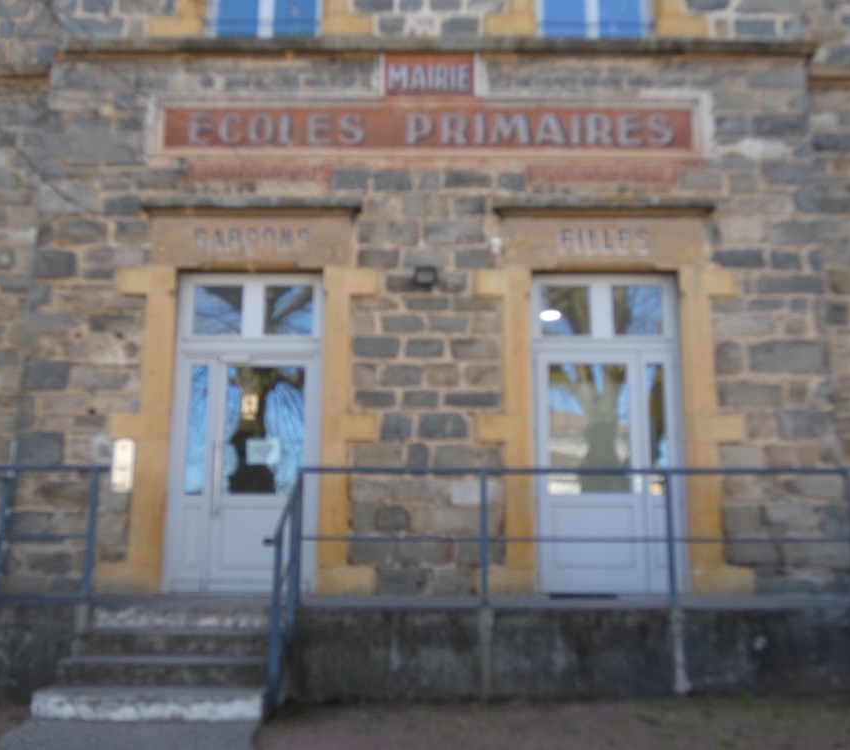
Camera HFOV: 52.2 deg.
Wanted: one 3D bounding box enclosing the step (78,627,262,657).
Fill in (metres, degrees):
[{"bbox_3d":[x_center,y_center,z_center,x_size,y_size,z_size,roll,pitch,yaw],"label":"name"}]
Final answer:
[{"bbox_3d":[-1.756,1.942,6.321,1.455,0.149,0.347,0,-10,0],"label":"step"}]

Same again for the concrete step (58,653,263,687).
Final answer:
[{"bbox_3d":[-1.757,2.033,5.972,1.455,0.149,0.347,0,-10,0],"label":"concrete step"}]

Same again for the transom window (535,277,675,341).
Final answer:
[{"bbox_3d":[1.773,-0.648,8.554,1.375,0.647,0.080,0,-10,0],"label":"transom window"}]

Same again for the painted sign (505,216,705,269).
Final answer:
[{"bbox_3d":[1.747,-1.288,8.450,2.044,0.528,0.070,0,-10,0],"label":"painted sign"}]

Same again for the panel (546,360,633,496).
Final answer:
[{"bbox_3d":[1.583,0.511,8.364,0.808,1.276,0.050,0,-10,0],"label":"panel"}]

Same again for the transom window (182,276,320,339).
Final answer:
[{"bbox_3d":[-1.715,-0.658,8.556,1.356,0.627,0.080,0,-10,0],"label":"transom window"}]

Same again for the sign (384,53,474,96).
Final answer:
[{"bbox_3d":[0.035,-3.029,8.763,0.908,0.480,0.040,0,-10,0],"label":"sign"}]

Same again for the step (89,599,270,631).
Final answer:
[{"bbox_3d":[-1.755,1.852,6.669,1.455,0.149,0.347,0,-10,0],"label":"step"}]

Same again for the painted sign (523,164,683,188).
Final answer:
[{"bbox_3d":[1.752,-1.976,8.576,1.520,0.251,0.040,0,-10,0],"label":"painted sign"}]

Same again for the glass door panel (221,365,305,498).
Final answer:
[{"bbox_3d":[-1.553,0.539,8.359,0.808,1.294,0.050,0,-10,0],"label":"glass door panel"}]

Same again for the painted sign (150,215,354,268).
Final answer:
[{"bbox_3d":[-1.689,-1.298,8.451,1.986,0.549,0.070,0,-10,0],"label":"painted sign"}]

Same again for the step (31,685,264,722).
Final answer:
[{"bbox_3d":[-1.757,2.123,5.624,1.455,0.149,0.347,0,-10,0],"label":"step"}]

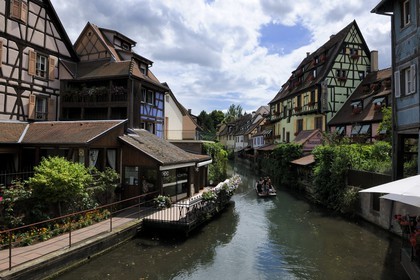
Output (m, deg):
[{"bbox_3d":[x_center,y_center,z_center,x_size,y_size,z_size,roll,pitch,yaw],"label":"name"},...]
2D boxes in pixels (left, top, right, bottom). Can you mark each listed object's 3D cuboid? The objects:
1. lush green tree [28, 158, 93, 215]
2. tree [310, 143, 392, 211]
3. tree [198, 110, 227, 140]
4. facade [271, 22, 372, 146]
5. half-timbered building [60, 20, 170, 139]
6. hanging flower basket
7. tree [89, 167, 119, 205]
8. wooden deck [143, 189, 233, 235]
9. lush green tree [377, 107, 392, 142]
[{"bbox_3d":[-6.776,2.125,13.931,2.900,2.700,2.600,1,-2,0],"label":"lush green tree"},{"bbox_3d":[9.373,2.305,19.736,3.500,4.300,5.000,1,-2,-6],"label":"tree"},{"bbox_3d":[0.714,-1.123,85.091,8.000,14.200,8.000,1,-2,0],"label":"tree"},{"bbox_3d":[14.023,-4.221,38.977,8.200,16.700,13.400,1,-2,-13],"label":"facade"},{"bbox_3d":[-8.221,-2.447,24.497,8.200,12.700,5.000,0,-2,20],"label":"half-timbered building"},{"bbox_3d":[-2.134,2.801,13.610,0.750,0.600,0.600,1,-2,-20],"label":"hanging flower basket"},{"bbox_3d":[-5.330,2.411,15.023,1.450,2.100,1.350,1,-2,0],"label":"tree"},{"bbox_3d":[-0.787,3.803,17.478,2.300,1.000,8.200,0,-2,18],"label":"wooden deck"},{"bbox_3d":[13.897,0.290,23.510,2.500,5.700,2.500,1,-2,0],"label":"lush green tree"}]

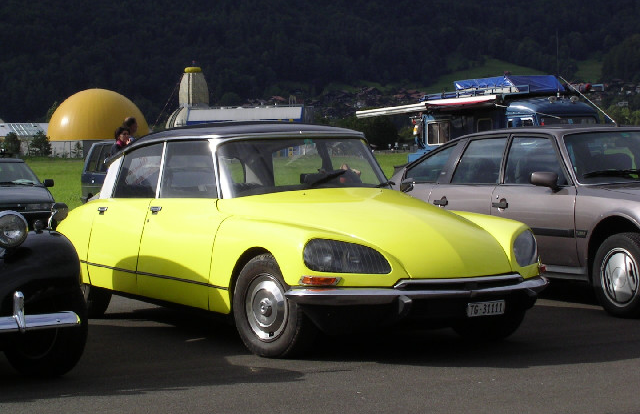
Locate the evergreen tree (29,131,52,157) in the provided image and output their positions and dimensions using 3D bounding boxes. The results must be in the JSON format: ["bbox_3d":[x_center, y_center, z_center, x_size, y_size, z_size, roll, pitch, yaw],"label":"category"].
[{"bbox_3d":[-28.439,-6.359,190.000,2.400,2.650,2.400,0,2,0],"label":"evergreen tree"}]

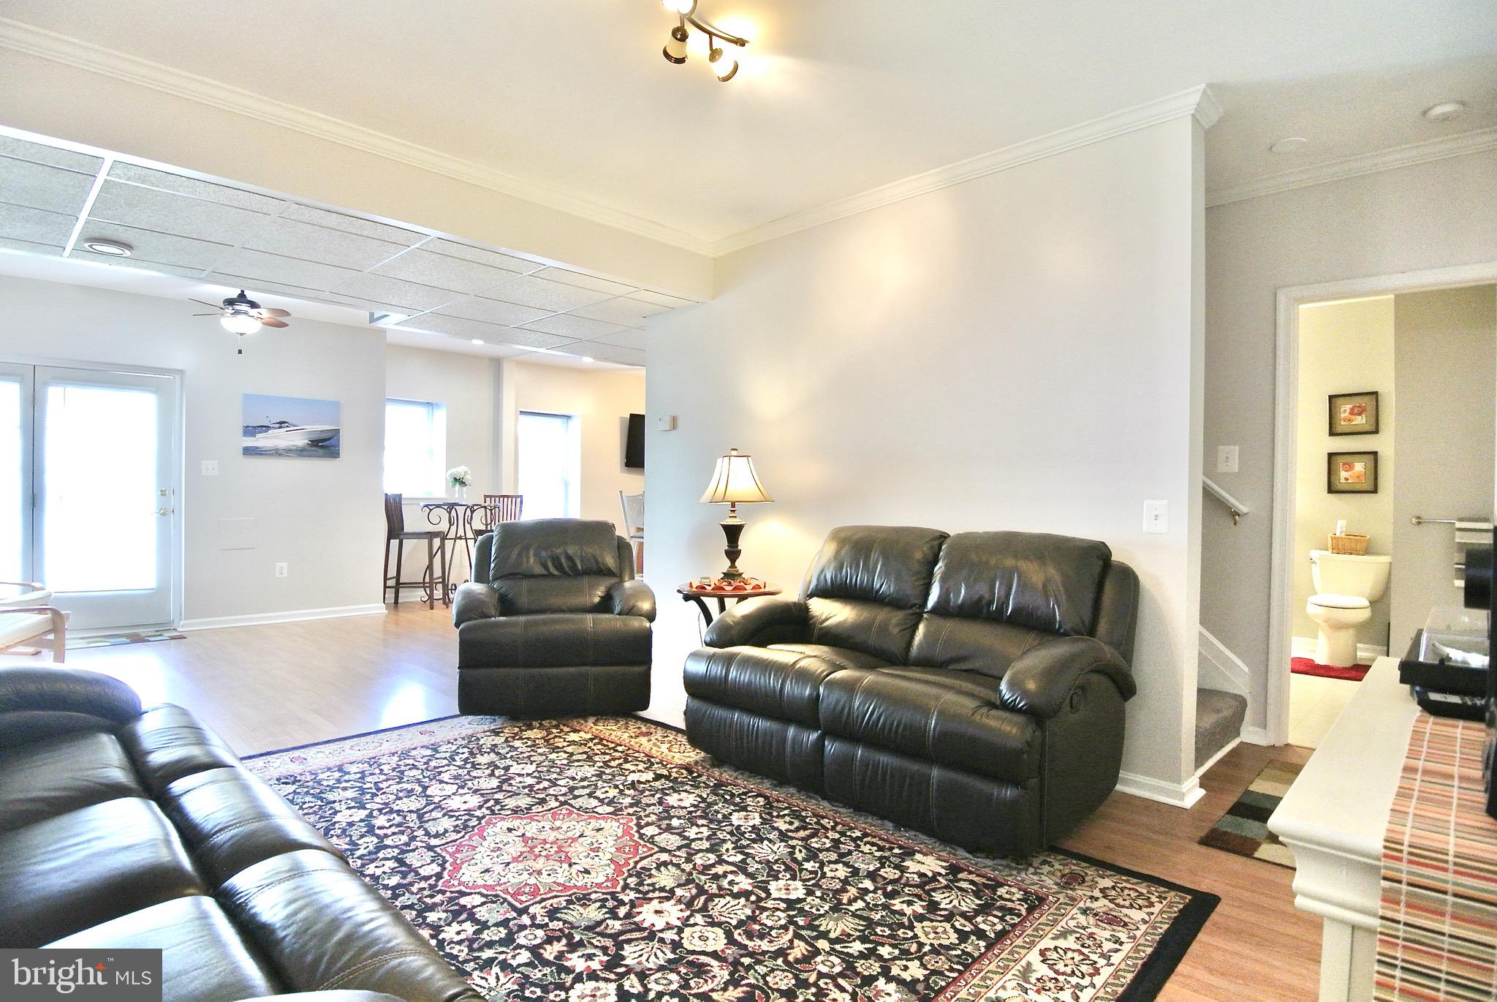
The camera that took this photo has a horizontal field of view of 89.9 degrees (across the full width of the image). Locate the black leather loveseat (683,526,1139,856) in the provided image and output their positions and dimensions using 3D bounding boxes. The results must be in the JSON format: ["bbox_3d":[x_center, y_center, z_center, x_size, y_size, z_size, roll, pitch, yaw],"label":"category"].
[{"bbox_3d":[0.591,0.639,3.111,1.600,1.020,0.870,1,2,40],"label":"black leather loveseat"}]

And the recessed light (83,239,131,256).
[{"bbox_3d":[-3.062,-1.211,3.587,0.184,0.027,0.184,2,2,44],"label":"recessed light"}]

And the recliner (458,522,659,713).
[{"bbox_3d":[-1.035,0.610,4.290,1.050,1.010,0.930,0,1,-5],"label":"recliner"}]

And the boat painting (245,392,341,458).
[{"bbox_3d":[-4.006,-0.645,6.613,0.035,0.522,0.757,2,2,44],"label":"boat painting"}]

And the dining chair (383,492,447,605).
[{"bbox_3d":[-3.275,0.490,7.340,0.500,1.090,0.440,0,1,-6],"label":"dining chair"}]

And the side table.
[{"bbox_3d":[-0.095,0.803,4.106,0.580,0.640,0.580,2,2,44],"label":"side table"}]

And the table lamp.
[{"bbox_3d":[-0.082,0.091,4.180,0.390,0.760,0.390,0,1,-13],"label":"table lamp"}]

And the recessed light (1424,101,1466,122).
[{"bbox_3d":[2.689,-1.502,2.894,0.122,0.024,0.122,2,2,44],"label":"recessed light"}]

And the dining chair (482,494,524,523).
[{"bbox_3d":[-2.610,0.484,7.700,0.440,1.090,0.500,0,1,5],"label":"dining chair"}]

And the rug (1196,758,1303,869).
[{"bbox_3d":[2.167,1.159,2.717,0.690,0.012,1.130,2,2,44],"label":"rug"}]

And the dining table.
[{"bbox_3d":[-2.885,0.528,7.520,0.860,1.010,0.860,0,1,-21],"label":"dining table"}]

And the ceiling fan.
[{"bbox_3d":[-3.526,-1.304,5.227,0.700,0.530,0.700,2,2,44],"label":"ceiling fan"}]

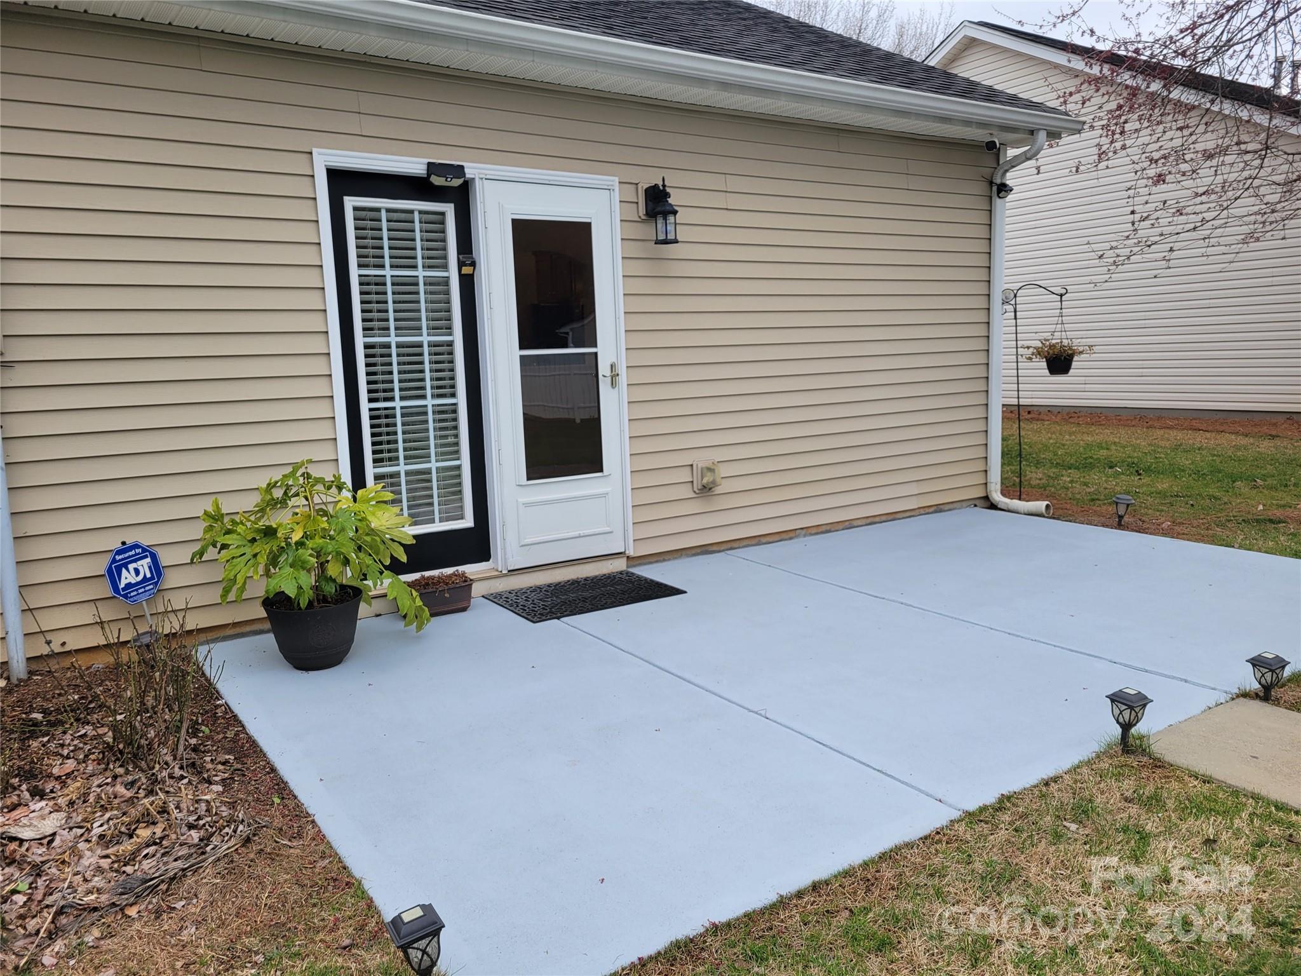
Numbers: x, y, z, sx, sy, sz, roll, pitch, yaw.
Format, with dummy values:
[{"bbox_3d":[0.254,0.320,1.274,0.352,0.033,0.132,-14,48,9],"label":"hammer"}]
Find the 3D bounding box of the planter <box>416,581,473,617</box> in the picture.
[{"bbox_3d":[-1.098,0.560,4.931,0.390,0.145,0.190,-7,10,-33],"label":"planter"}]

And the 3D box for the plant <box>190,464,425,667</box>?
[{"bbox_3d":[-1.433,0.318,4.157,0.980,0.880,0.840,-5,9,-19],"label":"plant"}]

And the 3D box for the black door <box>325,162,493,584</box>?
[{"bbox_3d":[-1.221,-0.550,5.000,0.760,2.030,0.050,-7,10,-33],"label":"black door"}]

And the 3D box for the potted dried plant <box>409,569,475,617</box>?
[{"bbox_3d":[-1.098,0.539,4.928,0.390,0.190,0.190,-7,10,-33],"label":"potted dried plant"}]

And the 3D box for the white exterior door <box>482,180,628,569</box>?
[{"bbox_3d":[-0.501,-0.605,5.360,0.780,2.060,0.060,-7,10,-33],"label":"white exterior door"}]

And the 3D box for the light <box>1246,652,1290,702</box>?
[{"bbox_3d":[2.199,0.670,3.472,0.103,0.178,0.103,-6,9,-25],"label":"light"}]

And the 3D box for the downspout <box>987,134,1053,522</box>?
[{"bbox_3d":[2.747,-1.171,7.194,0.100,2.750,0.510,-7,10,-33],"label":"downspout"}]

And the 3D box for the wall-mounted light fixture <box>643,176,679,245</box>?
[{"bbox_3d":[0.065,-1.560,5.491,0.145,0.365,0.185,-7,10,-33],"label":"wall-mounted light fixture"}]

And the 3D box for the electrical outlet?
[{"bbox_3d":[0.344,-0.071,5.959,0.170,0.190,0.090,-7,10,-33],"label":"electrical outlet"}]

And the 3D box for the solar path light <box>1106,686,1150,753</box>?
[{"bbox_3d":[1.528,0.743,3.131,0.102,0.210,0.102,-6,9,-25],"label":"solar path light"}]

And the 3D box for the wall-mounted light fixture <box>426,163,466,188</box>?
[{"bbox_3d":[-0.999,-1.550,4.854,0.185,0.118,0.065,-7,10,-33],"label":"wall-mounted light fixture"}]

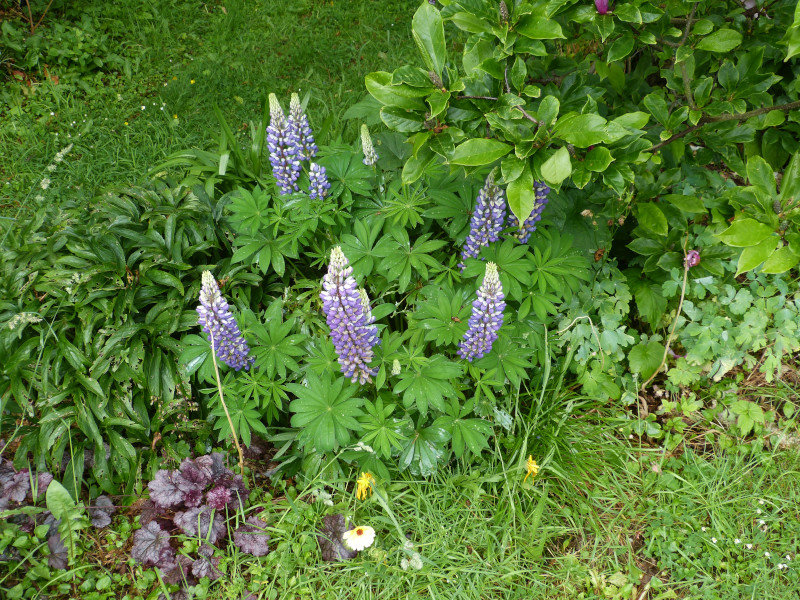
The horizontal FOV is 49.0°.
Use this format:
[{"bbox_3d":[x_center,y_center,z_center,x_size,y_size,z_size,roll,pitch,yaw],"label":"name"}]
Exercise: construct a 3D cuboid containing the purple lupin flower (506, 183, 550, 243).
[{"bbox_3d":[0.300,-0.220,2.020,0.068,0.190,0.068,11,35,-8],"label":"purple lupin flower"}]

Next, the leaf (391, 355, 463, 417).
[{"bbox_3d":[0.055,0.171,1.760,0.140,0.045,0.132,0,50,0],"label":"leaf"}]

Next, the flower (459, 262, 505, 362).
[{"bbox_3d":[0.149,0.025,1.580,0.063,0.198,0.063,5,33,0],"label":"flower"}]

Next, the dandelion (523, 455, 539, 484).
[{"bbox_3d":[0.260,0.338,1.750,0.035,0.050,0.036,0,36,0],"label":"dandelion"}]

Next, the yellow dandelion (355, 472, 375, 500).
[{"bbox_3d":[-0.069,0.363,1.710,0.040,0.048,0.040,0,36,0],"label":"yellow dandelion"}]

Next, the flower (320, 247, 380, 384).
[{"bbox_3d":[-0.085,0.032,1.500,0.075,0.265,0.075,-7,33,0],"label":"flower"}]

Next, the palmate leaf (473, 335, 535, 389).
[{"bbox_3d":[0.209,0.124,1.770,0.126,0.045,0.115,0,50,0],"label":"palmate leaf"}]

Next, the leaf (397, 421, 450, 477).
[{"bbox_3d":[0.046,0.277,1.640,0.097,0.040,0.103,0,60,1],"label":"leaf"}]

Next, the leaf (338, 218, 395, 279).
[{"bbox_3d":[-0.072,-0.111,1.900,0.123,0.045,0.142,0,50,0],"label":"leaf"}]

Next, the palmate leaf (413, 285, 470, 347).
[{"bbox_3d":[0.079,0.030,1.680,0.111,0.040,0.120,0,64,2],"label":"palmate leaf"}]

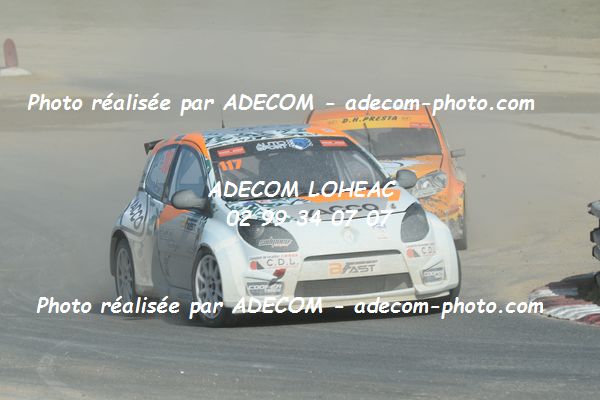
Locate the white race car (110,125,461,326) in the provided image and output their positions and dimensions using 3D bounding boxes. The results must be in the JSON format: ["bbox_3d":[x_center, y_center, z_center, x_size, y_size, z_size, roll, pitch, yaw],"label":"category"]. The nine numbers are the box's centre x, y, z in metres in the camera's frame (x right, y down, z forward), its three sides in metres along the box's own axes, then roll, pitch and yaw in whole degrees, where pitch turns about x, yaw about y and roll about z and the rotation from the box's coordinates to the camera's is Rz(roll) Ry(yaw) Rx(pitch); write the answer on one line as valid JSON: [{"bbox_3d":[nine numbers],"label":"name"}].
[{"bbox_3d":[-0.154,0.150,35.151,1.800,1.430,3.620,-4,2,-17],"label":"white race car"}]

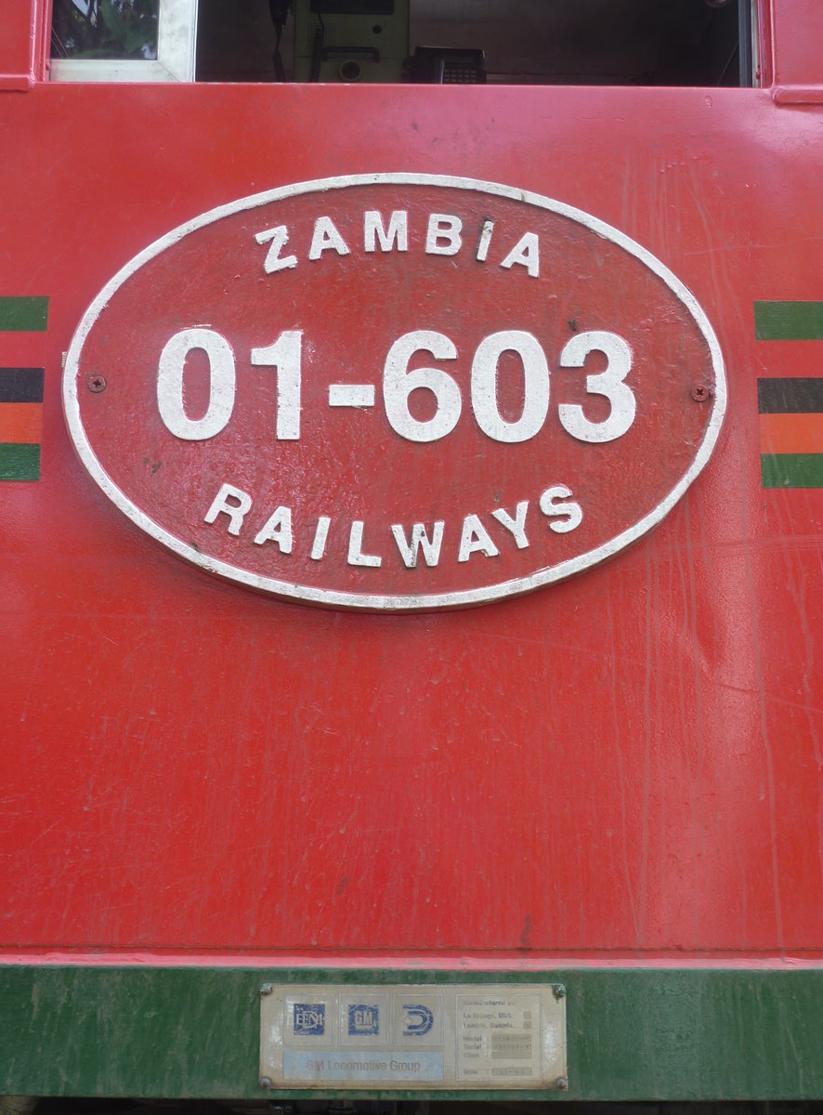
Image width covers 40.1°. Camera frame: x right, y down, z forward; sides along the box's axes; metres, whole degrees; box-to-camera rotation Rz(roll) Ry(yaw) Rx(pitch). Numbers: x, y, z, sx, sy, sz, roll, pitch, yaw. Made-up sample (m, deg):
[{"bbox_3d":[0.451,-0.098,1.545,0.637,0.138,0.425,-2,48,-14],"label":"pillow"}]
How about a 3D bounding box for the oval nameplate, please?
[{"bbox_3d":[-0.018,-0.191,1.236,0.730,0.500,0.020,0,-9,0],"label":"oval nameplate"}]

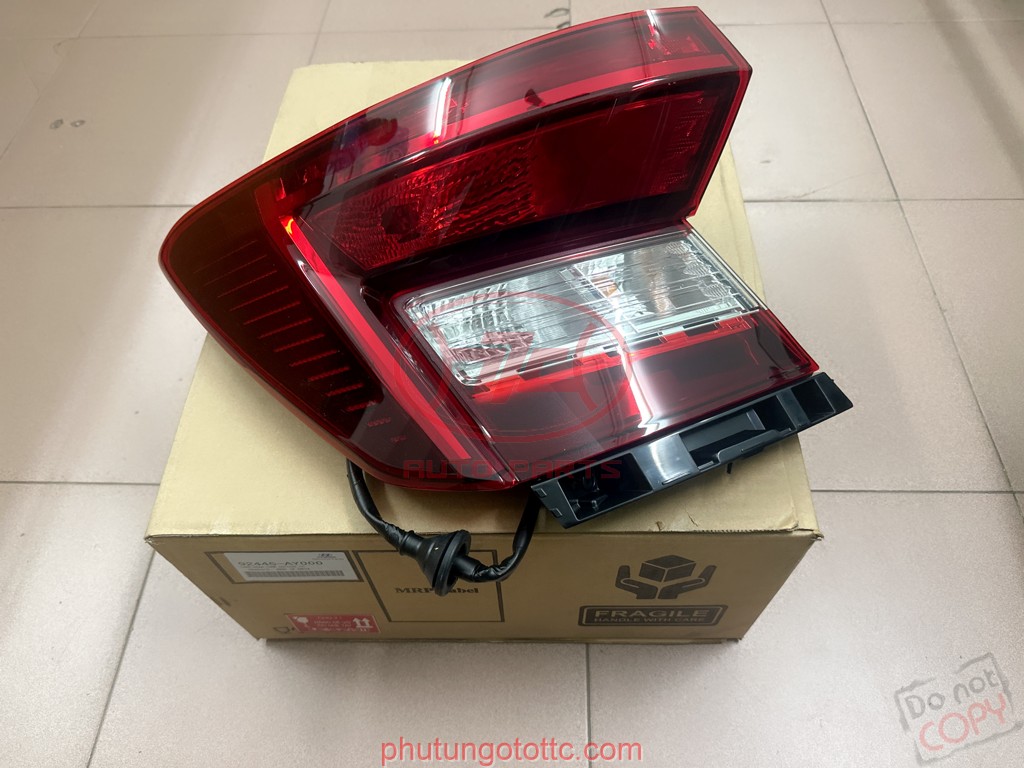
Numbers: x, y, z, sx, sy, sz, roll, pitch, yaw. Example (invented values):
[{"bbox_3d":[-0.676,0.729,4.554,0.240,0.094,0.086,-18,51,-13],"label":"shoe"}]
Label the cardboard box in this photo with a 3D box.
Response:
[{"bbox_3d":[-0.013,-0.052,0.662,0.412,0.223,0.501,0,56,2],"label":"cardboard box"}]

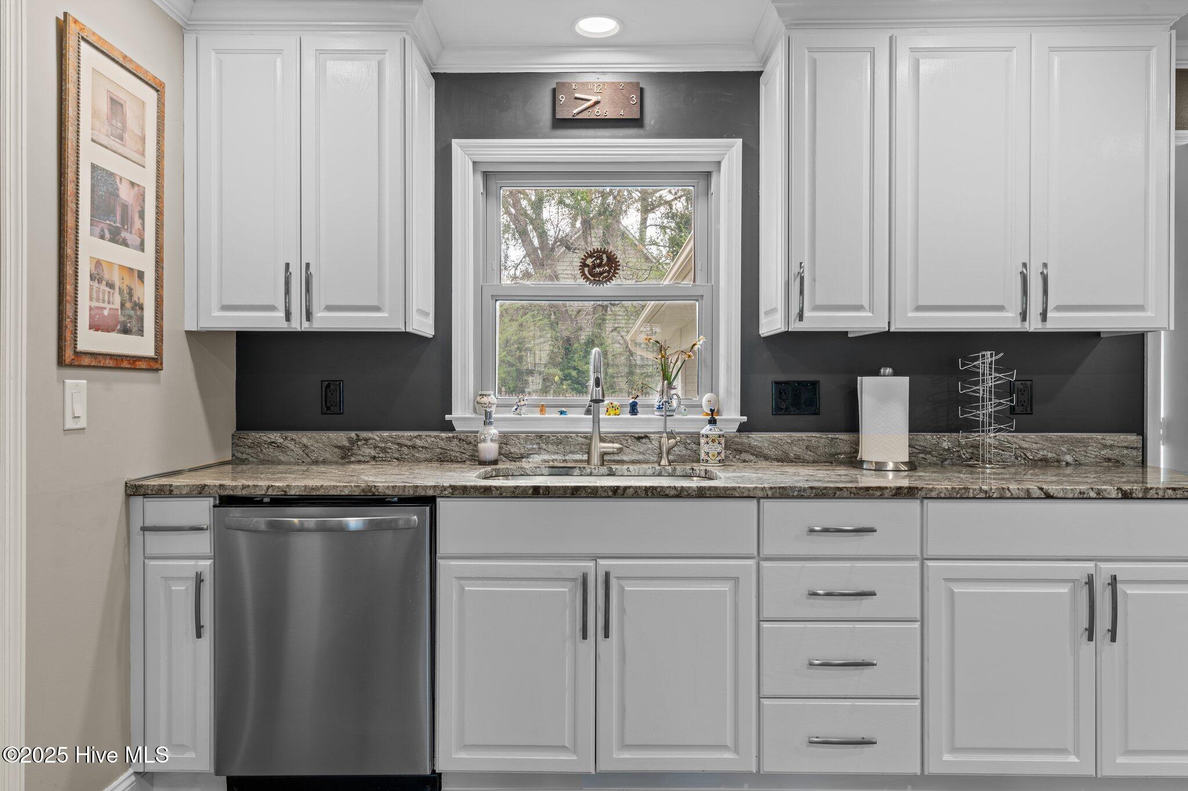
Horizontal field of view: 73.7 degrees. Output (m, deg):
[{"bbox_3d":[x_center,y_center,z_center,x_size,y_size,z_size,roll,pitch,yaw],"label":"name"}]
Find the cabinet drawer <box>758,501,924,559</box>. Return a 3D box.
[{"bbox_3d":[0.686,0.371,2.195,0.442,0.162,0.055,0,0,0],"label":"cabinet drawer"}]

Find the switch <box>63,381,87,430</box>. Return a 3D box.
[{"bbox_3d":[-1.301,0.024,1.990,0.010,0.125,0.080,0,0,0],"label":"switch"}]

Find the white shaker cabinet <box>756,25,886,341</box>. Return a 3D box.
[{"bbox_3d":[0.754,-0.667,2.638,0.331,0.929,0.368,0,0,1],"label":"white shaker cabinet"}]

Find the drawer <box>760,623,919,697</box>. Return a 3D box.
[{"bbox_3d":[0.686,0.737,2.195,0.442,0.207,0.055,0,0,0],"label":"drawer"}]

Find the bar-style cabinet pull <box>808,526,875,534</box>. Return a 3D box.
[{"bbox_3d":[0.679,0.367,2.169,0.185,0.019,0.034,0,0,1],"label":"bar-style cabinet pull"}]

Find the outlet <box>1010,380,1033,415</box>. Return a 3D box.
[{"bbox_3d":[1.542,0.008,2.852,0.080,0.125,0.010,0,0,0],"label":"outlet"}]

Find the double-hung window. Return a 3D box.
[{"bbox_3d":[0.011,-0.394,2.990,0.885,0.915,0.100,0,0,0],"label":"double-hung window"}]

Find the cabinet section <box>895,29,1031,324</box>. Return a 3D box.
[{"bbox_3d":[1.145,-0.667,2.625,0.432,0.925,0.340,0,0,0],"label":"cabinet section"}]

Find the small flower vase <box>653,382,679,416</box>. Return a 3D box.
[{"bbox_3d":[0.261,0.013,2.833,0.096,0.123,0.080,0,0,1],"label":"small flower vase"}]

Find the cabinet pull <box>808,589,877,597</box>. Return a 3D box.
[{"bbox_3d":[0.686,0.548,2.187,0.189,0.016,0.032,0,0,0],"label":"cabinet pull"}]

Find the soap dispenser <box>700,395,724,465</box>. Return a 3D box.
[{"bbox_3d":[0.402,0.133,2.700,0.081,0.215,0.056,0,0,0],"label":"soap dispenser"}]

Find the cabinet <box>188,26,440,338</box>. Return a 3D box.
[{"bbox_3d":[-0.929,-0.674,2.656,0.716,0.939,0.368,0,0,1],"label":"cabinet"}]

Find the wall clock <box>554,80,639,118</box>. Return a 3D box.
[{"bbox_3d":[0.015,-1.052,2.835,0.300,0.133,0.040,0,0,0],"label":"wall clock"}]

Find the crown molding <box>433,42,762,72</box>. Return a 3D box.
[{"bbox_3d":[0.013,-1.202,2.825,1.190,0.072,0.070,0,0,0],"label":"crown molding"}]

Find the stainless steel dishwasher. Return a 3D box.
[{"bbox_3d":[-0.751,0.675,2.483,0.602,0.792,0.620,0,0,1],"label":"stainless steel dishwasher"}]

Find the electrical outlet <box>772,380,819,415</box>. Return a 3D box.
[{"bbox_3d":[0.721,0.010,2.823,0.169,0.124,0.010,0,0,1],"label":"electrical outlet"}]

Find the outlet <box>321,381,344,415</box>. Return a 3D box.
[{"bbox_3d":[-0.937,0.009,2.840,0.080,0.123,0.010,0,0,1],"label":"outlet"}]

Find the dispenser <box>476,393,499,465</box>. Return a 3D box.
[{"bbox_3d":[-0.360,0.134,2.700,0.072,0.208,0.073,0,0,0],"label":"dispenser"}]

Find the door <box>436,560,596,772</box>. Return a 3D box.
[{"bbox_3d":[-0.217,0.753,2.204,0.444,0.596,0.032,0,0,1],"label":"door"}]

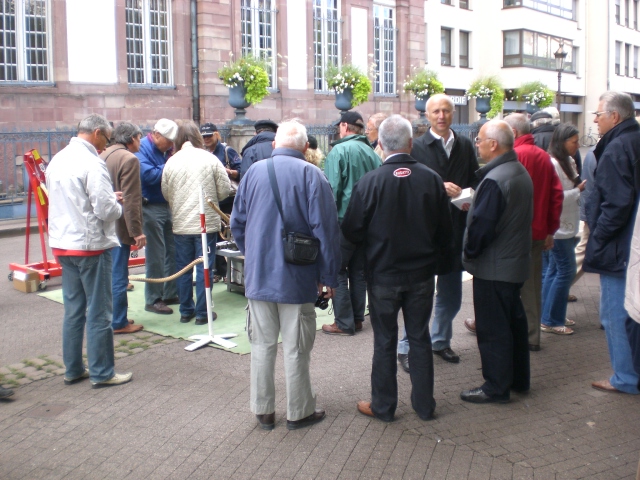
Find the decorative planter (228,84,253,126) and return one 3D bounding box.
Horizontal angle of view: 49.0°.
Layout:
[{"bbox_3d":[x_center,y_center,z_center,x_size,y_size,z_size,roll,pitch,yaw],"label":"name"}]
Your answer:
[{"bbox_3d":[-1.702,-2.901,15.098,0.530,0.868,0.530,0,9,0],"label":"decorative planter"}]

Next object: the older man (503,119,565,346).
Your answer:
[{"bbox_3d":[1.596,-0.072,5.333,0.560,1.733,0.440,-6,11,-30],"label":"older man"}]

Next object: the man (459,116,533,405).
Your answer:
[{"bbox_3d":[1.056,0.137,4.204,0.420,1.680,0.500,3,10,20],"label":"man"}]

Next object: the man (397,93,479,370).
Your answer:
[{"bbox_3d":[0.816,-0.072,4.937,0.600,1.870,0.480,-1,9,-6],"label":"man"}]

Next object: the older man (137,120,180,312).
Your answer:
[{"bbox_3d":[-1.423,-0.210,6.271,0.460,1.720,0.520,1,10,9],"label":"older man"}]

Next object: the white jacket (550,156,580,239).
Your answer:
[{"bbox_3d":[1.915,-0.330,5.526,0.400,0.660,0.460,-1,10,-3],"label":"white jacket"}]

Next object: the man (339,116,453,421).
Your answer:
[{"bbox_3d":[0.435,0.161,4.012,0.610,1.716,0.420,0,9,2],"label":"man"}]

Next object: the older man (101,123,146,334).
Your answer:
[{"bbox_3d":[-1.612,-0.089,5.697,0.420,1.688,0.500,-9,12,-41],"label":"older man"}]

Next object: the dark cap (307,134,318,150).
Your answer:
[{"bbox_3d":[-0.101,-0.896,6.441,0.190,0.140,0.230,-4,10,-17],"label":"dark cap"}]

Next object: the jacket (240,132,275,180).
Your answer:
[{"bbox_3d":[-0.517,-0.667,6.550,0.560,0.720,0.420,-6,11,-30],"label":"jacket"}]

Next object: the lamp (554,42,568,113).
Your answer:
[{"bbox_3d":[7.894,-4.412,23.101,0.450,4.180,0.450,-1,10,0],"label":"lamp"}]

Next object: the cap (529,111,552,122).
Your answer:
[{"bbox_3d":[2.010,-1.124,6.406,0.240,0.115,0.260,-3,10,-14],"label":"cap"}]

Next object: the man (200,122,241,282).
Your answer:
[{"bbox_3d":[-1.079,-0.383,7.388,0.540,1.680,0.420,2,10,17],"label":"man"}]

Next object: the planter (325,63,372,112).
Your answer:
[{"bbox_3d":[0.695,-3.634,17.428,1.050,1.528,1.120,0,9,0],"label":"planter"}]

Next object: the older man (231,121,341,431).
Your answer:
[{"bbox_3d":[-0.182,0.191,3.938,0.590,1.687,0.440,2,10,12],"label":"older man"}]

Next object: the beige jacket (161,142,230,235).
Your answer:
[{"bbox_3d":[-1.074,-0.427,5.937,0.580,0.770,0.420,1,9,10],"label":"beige jacket"}]

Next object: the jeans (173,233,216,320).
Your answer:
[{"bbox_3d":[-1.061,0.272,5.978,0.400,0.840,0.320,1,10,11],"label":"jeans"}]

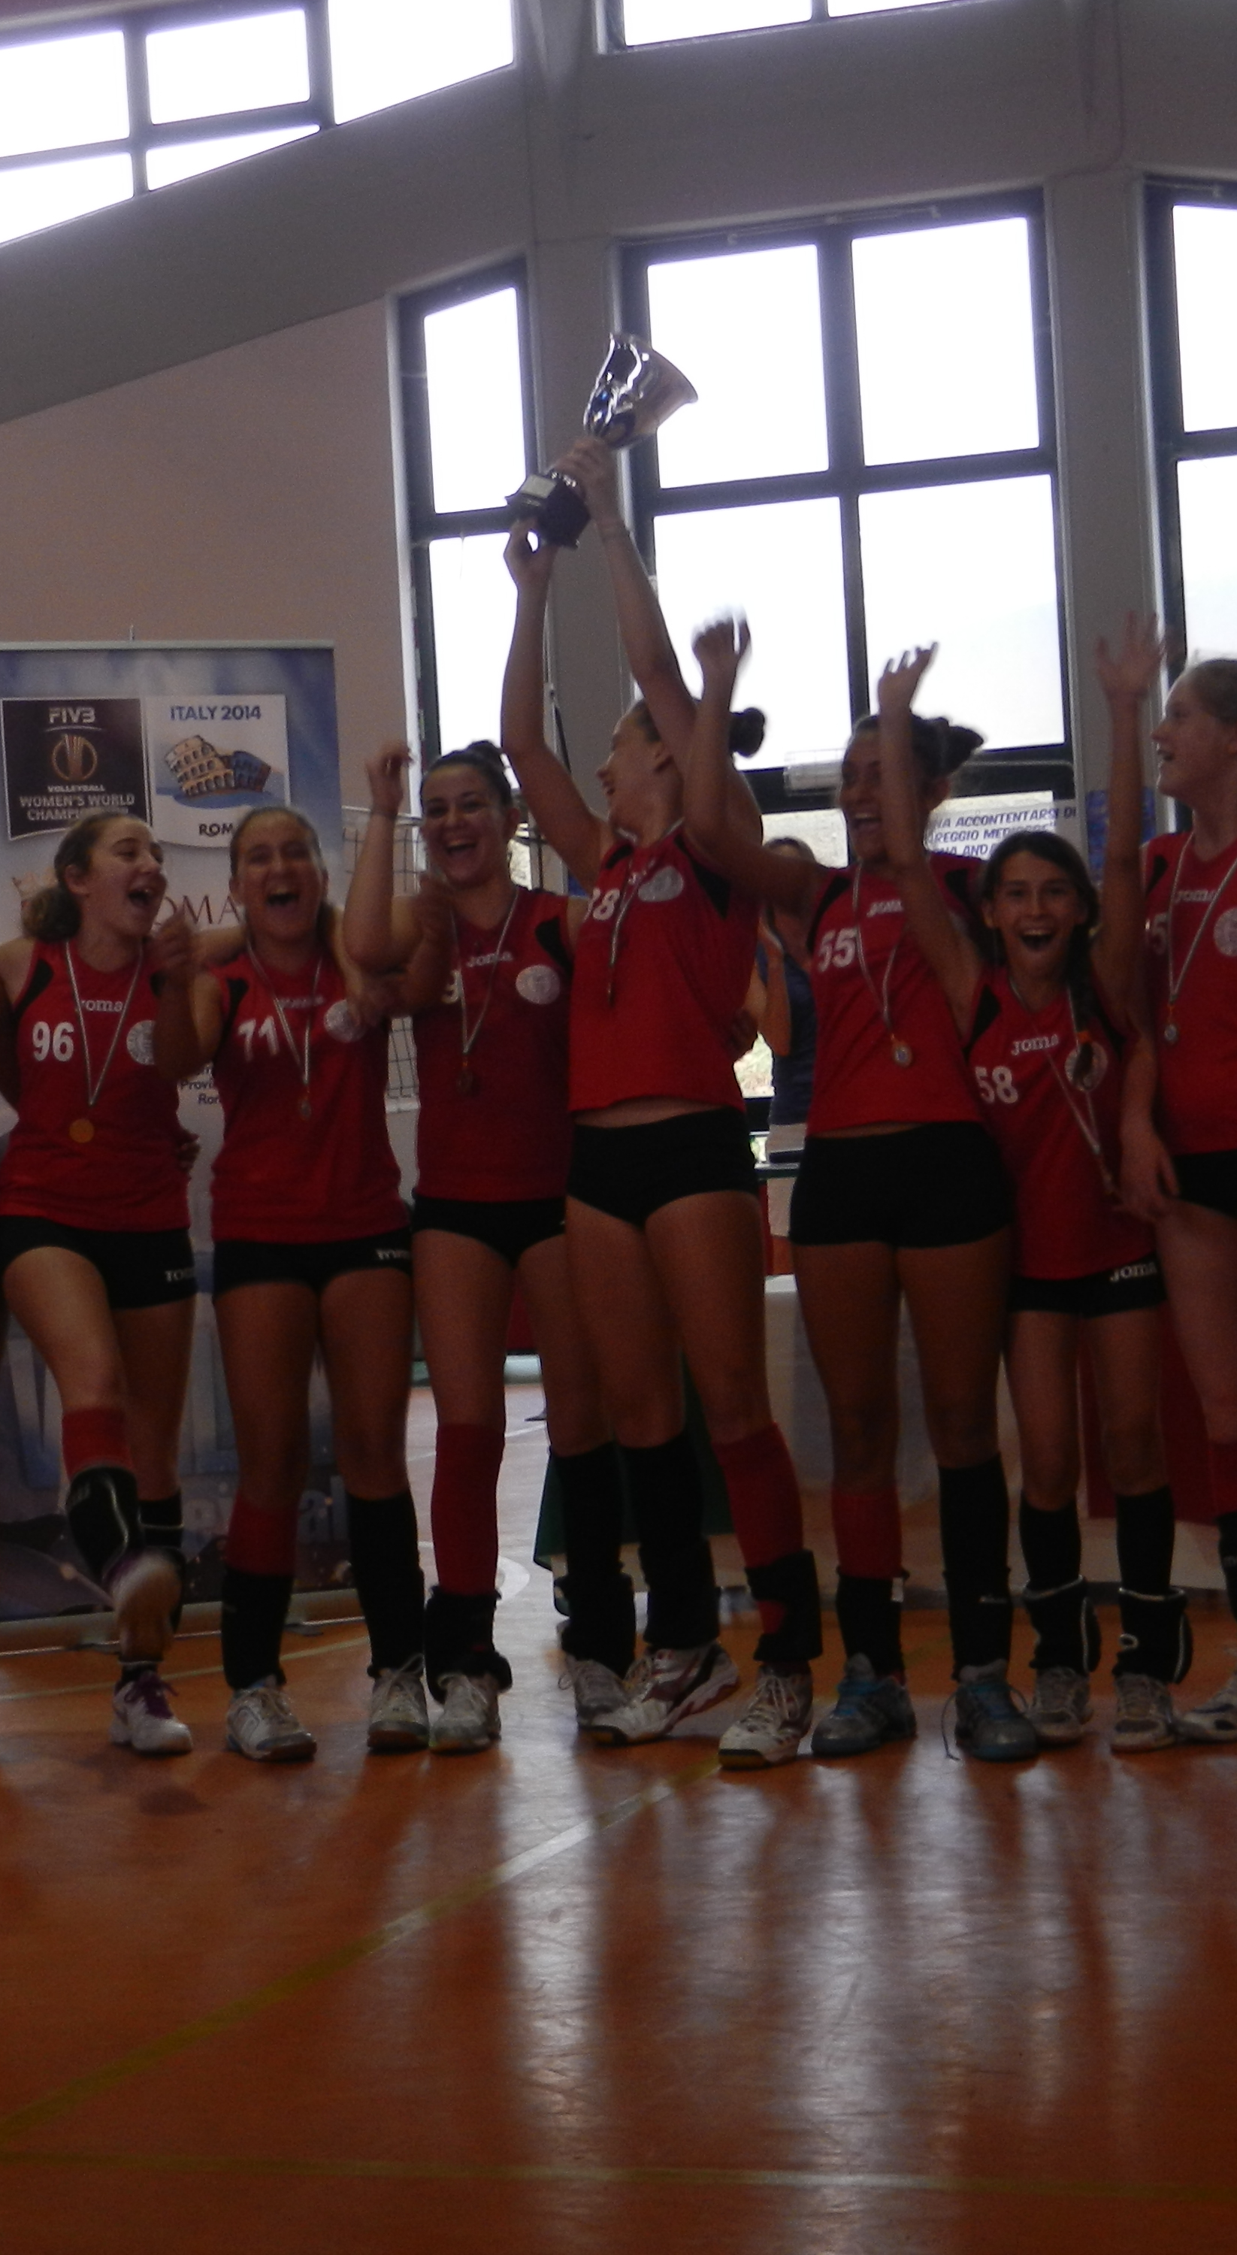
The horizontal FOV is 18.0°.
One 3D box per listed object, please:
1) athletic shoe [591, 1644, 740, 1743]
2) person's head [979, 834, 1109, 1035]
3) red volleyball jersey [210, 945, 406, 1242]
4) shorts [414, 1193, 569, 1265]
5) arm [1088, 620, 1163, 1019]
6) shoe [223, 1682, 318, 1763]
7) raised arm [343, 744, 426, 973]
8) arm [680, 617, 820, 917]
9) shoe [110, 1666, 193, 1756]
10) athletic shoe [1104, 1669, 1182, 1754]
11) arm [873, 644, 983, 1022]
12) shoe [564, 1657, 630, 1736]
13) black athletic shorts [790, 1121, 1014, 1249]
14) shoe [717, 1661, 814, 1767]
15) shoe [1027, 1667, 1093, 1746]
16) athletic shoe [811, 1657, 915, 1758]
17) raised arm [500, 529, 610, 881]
[{"bbox_3d":[0.087,0.935,6.571,0.265,0.115,0.100,-16,7,-31],"label":"athletic shoe"},{"bbox_3d":[0.674,-0.309,6.150,0.195,0.310,0.220,-3,0,6],"label":"person's head"},{"bbox_3d":[-0.536,-0.059,6.752,0.335,0.500,0.230,-3,1,-4],"label":"red volleyball jersey"},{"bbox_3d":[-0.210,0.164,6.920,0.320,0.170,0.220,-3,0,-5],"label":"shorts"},{"bbox_3d":[0.833,-0.502,6.405,0.115,0.635,0.130,-3,1,7],"label":"arm"},{"bbox_3d":[-0.595,0.998,6.652,0.100,0.120,0.270,-4,1,-22],"label":"shoe"},{"bbox_3d":[-0.404,-0.465,6.750,0.140,0.390,0.200,-3,0,0],"label":"raised arm"},{"bbox_3d":[0.206,-0.579,6.280,0.240,0.480,0.220,-3,1,10],"label":"arm"},{"bbox_3d":[-0.811,1.013,6.767,0.100,0.120,0.260,-3,0,-28],"label":"shoe"},{"bbox_3d":[0.844,0.936,6.282,0.105,0.120,0.260,-3,0,12],"label":"athletic shoe"},{"bbox_3d":[0.511,-0.484,6.415,0.170,0.600,0.150,-3,1,4],"label":"arm"},{"bbox_3d":[-0.046,0.967,6.740,0.105,0.125,0.270,-3,1,-8],"label":"shoe"},{"bbox_3d":[0.463,0.094,6.390,0.355,0.205,0.240,-3,1,8],"label":"black athletic shorts"},{"bbox_3d":[0.240,0.950,6.310,0.100,0.120,0.265,-3,0,18],"label":"shoe"},{"bbox_3d":[0.726,0.930,6.398,0.100,0.125,0.260,-3,1,12],"label":"shoe"},{"bbox_3d":[0.407,0.944,6.419,0.105,0.125,0.280,-3,1,24],"label":"athletic shoe"},{"bbox_3d":[-0.107,-0.709,6.480,0.165,0.580,0.190,-3,1,15],"label":"raised arm"}]

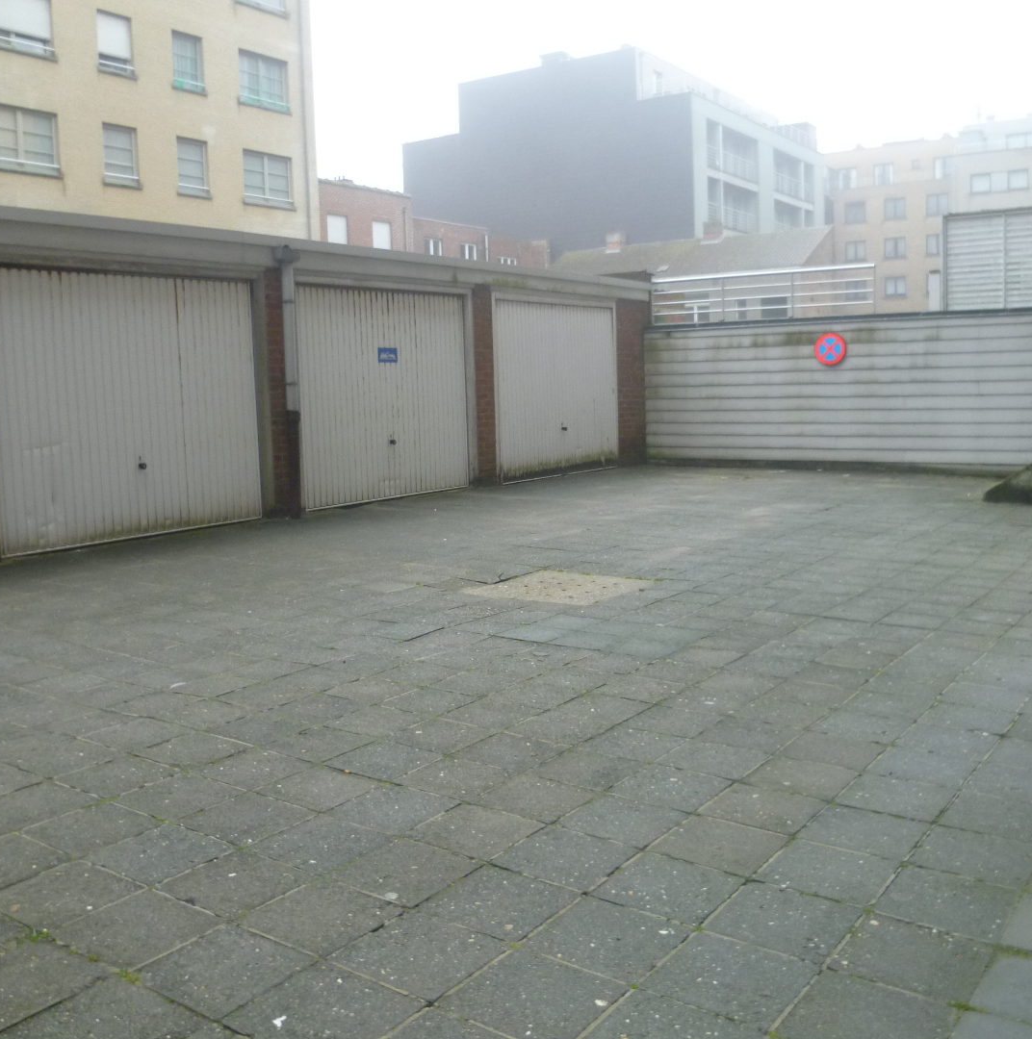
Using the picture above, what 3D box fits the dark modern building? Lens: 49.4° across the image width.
[{"bbox_3d":[6.330,-16.681,68.729,19.000,18.100,17.300,4,9,36],"label":"dark modern building"}]

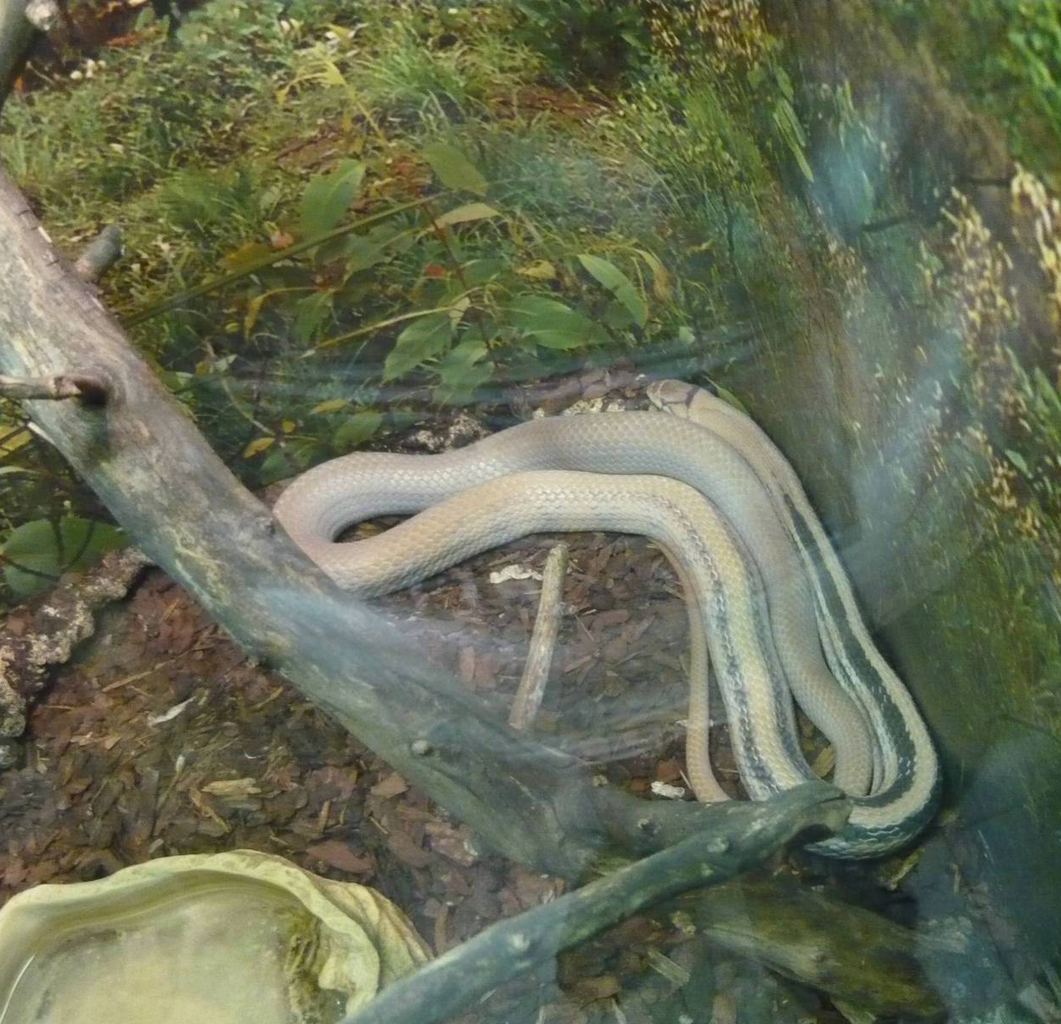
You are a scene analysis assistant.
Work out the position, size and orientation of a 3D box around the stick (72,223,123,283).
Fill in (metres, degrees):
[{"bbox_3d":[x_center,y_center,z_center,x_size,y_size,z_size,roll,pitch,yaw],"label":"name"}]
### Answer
[{"bbox_3d":[-0.290,-0.172,0.870,0.018,0.018,0.045,40,65,0],"label":"stick"}]

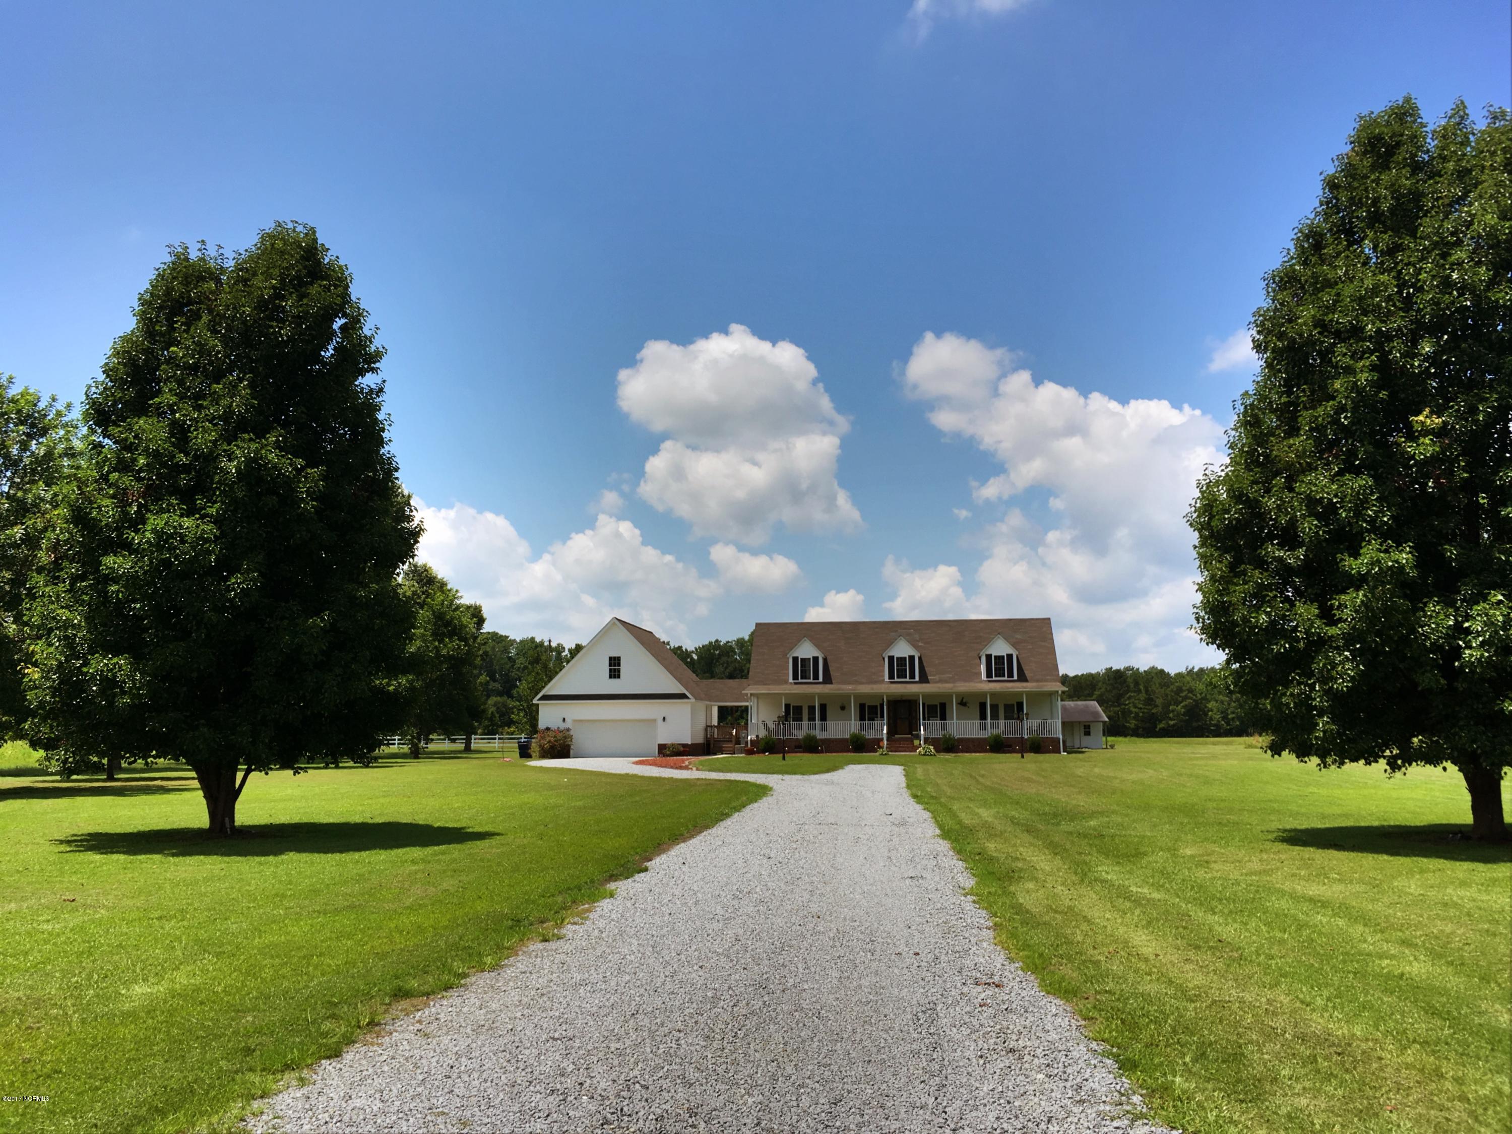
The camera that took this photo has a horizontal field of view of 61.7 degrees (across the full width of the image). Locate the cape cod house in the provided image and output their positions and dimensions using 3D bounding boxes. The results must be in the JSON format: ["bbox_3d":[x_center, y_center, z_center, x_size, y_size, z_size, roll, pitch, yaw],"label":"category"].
[{"bbox_3d":[2.959,7.294,77.092,30.370,8.100,11.900,-1,-7,6],"label":"cape cod house"}]

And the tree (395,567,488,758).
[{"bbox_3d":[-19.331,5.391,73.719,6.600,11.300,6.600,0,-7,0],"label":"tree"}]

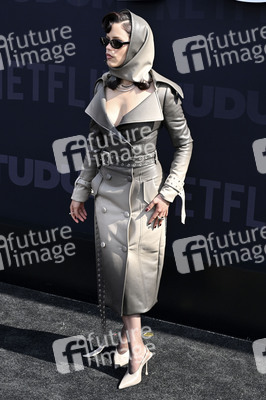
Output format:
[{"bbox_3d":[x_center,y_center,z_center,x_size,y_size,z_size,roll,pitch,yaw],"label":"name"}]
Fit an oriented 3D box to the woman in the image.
[{"bbox_3d":[0.008,-0.003,3.750,0.550,1.650,0.400,10,16,32],"label":"woman"}]

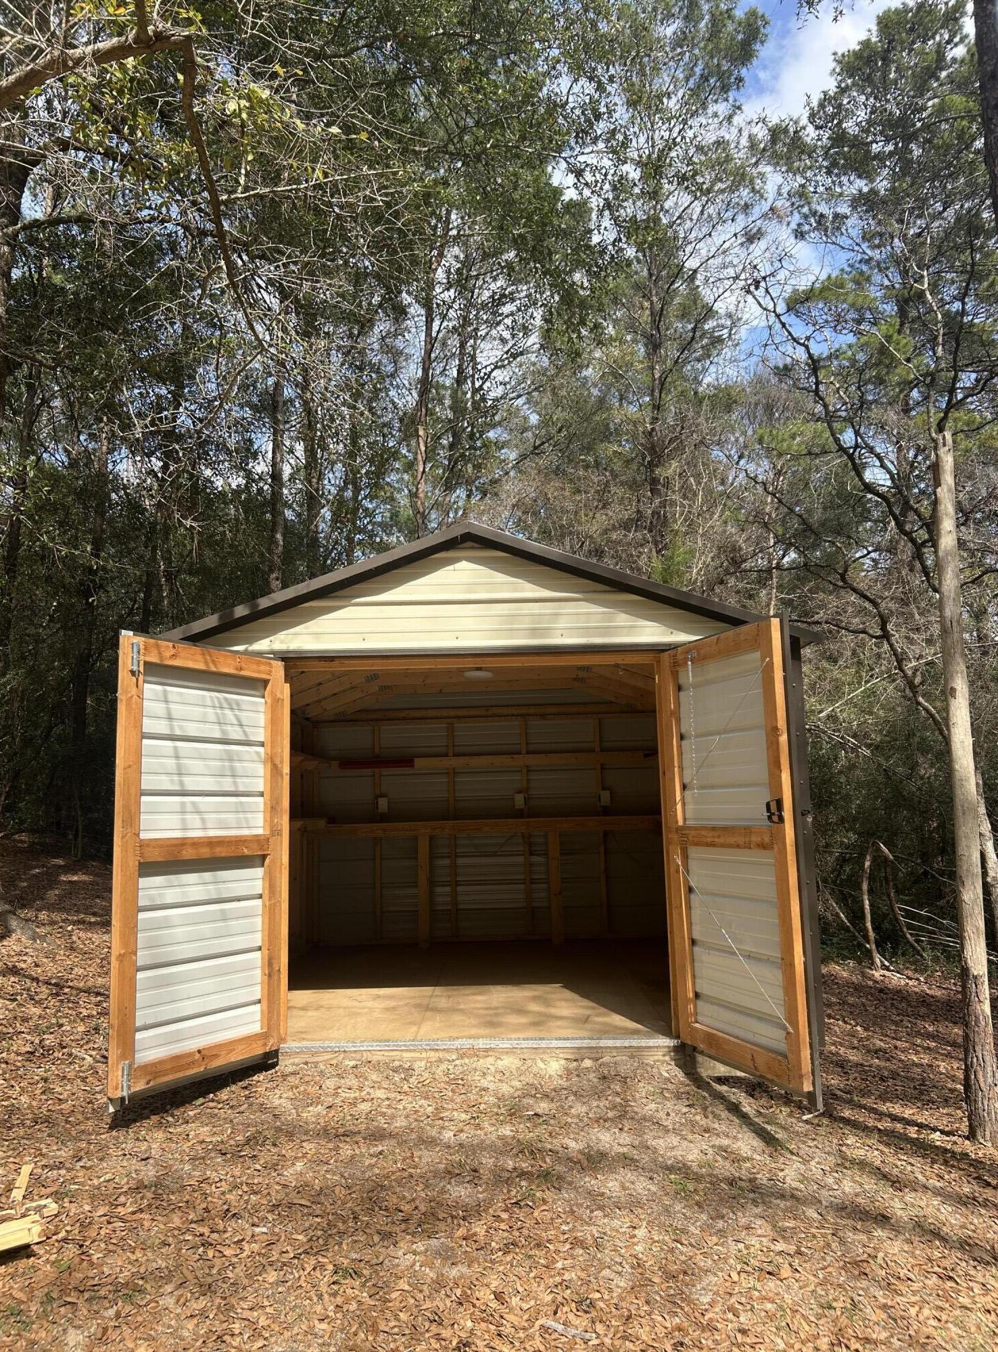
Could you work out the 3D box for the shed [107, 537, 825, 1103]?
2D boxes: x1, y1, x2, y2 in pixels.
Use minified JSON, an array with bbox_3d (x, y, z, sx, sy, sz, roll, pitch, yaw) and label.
[{"bbox_3d":[-0.083,0.749,6.208,3.280,2.500,4.660,-1,-8,0],"label":"shed"}]

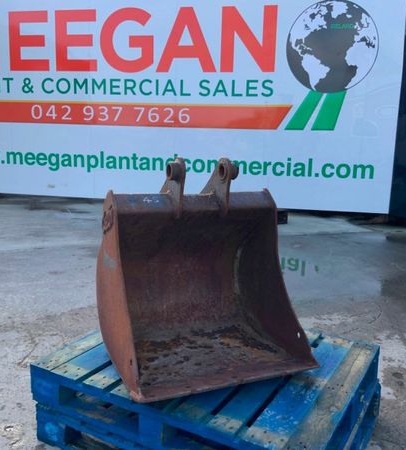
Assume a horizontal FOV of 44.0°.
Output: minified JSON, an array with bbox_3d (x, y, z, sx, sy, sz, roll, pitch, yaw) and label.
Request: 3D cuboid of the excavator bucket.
[{"bbox_3d":[-0.013,0.143,2.154,0.777,0.857,0.700,-3,12,-23],"label":"excavator bucket"}]

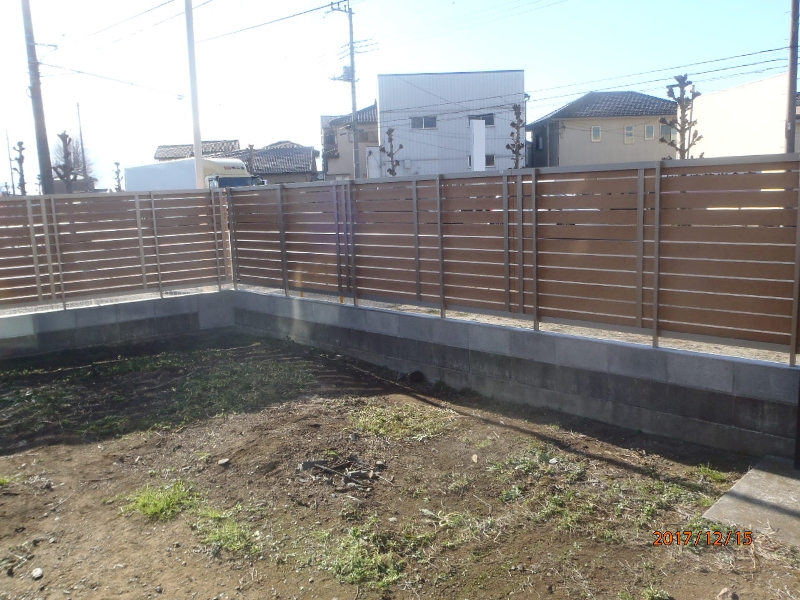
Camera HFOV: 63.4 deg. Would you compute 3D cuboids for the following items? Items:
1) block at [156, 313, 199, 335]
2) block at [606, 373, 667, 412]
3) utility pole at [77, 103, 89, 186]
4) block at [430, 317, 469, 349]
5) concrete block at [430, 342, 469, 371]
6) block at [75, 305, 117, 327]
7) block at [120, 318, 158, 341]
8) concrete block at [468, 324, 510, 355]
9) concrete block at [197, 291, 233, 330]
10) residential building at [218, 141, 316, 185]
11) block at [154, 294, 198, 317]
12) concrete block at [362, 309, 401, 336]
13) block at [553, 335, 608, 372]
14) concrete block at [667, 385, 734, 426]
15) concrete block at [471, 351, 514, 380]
[{"bbox_3d":[-2.564,0.265,7.386,0.395,0.195,0.120,-8,11,-34],"label":"block"},{"bbox_3d":[1.616,0.610,4.351,0.390,0.190,0.120,7,13,44],"label":"block"},{"bbox_3d":[-28.156,-12.528,57.836,0.280,9.888,0.280,-7,11,-25],"label":"utility pole"},{"bbox_3d":[0.452,0.272,5.411,0.395,0.195,0.120,7,13,43],"label":"block"},{"bbox_3d":[0.460,0.472,5.457,0.395,0.195,0.120,7,13,43],"label":"concrete block"},{"bbox_3d":[-3.245,0.164,6.899,0.395,0.195,0.120,-8,11,-34],"label":"block"},{"bbox_3d":[-2.908,0.316,7.154,0.395,0.195,0.120,-8,11,-34],"label":"block"},{"bbox_3d":[0.741,0.310,5.150,0.395,0.195,0.120,7,13,43],"label":"concrete block"},{"bbox_3d":[-2.168,0.117,7.587,0.420,0.390,0.120,-8,11,-29],"label":"concrete block"},{"bbox_3d":[-11.455,-10.567,55.943,8.800,5.900,8.000,-2,10,0],"label":"residential building"},{"bbox_3d":[-2.571,0.065,7.353,0.395,0.195,0.120,-8,11,-34],"label":"block"},{"bbox_3d":[-0.122,0.208,5.971,0.390,0.190,0.120,7,13,44],"label":"concrete block"},{"bbox_3d":[1.320,0.379,4.603,0.395,0.195,0.120,7,13,43],"label":"block"},{"bbox_3d":[1.908,0.645,4.089,0.395,0.195,0.120,7,13,43],"label":"concrete block"},{"bbox_3d":[0.754,0.508,5.175,0.390,0.190,0.120,7,13,44],"label":"concrete block"}]

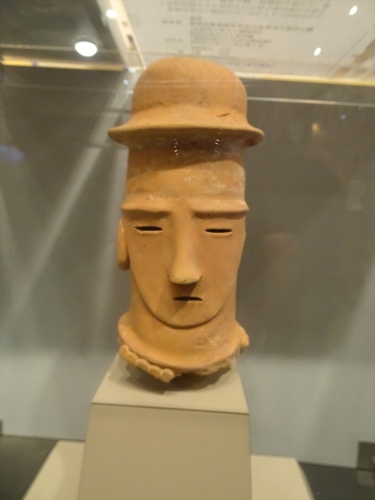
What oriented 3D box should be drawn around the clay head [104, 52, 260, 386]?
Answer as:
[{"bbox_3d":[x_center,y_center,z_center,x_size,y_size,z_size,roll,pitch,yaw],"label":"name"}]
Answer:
[{"bbox_3d":[-0.003,-0.040,0.488,0.208,0.409,0.191,1,6,-6],"label":"clay head"}]

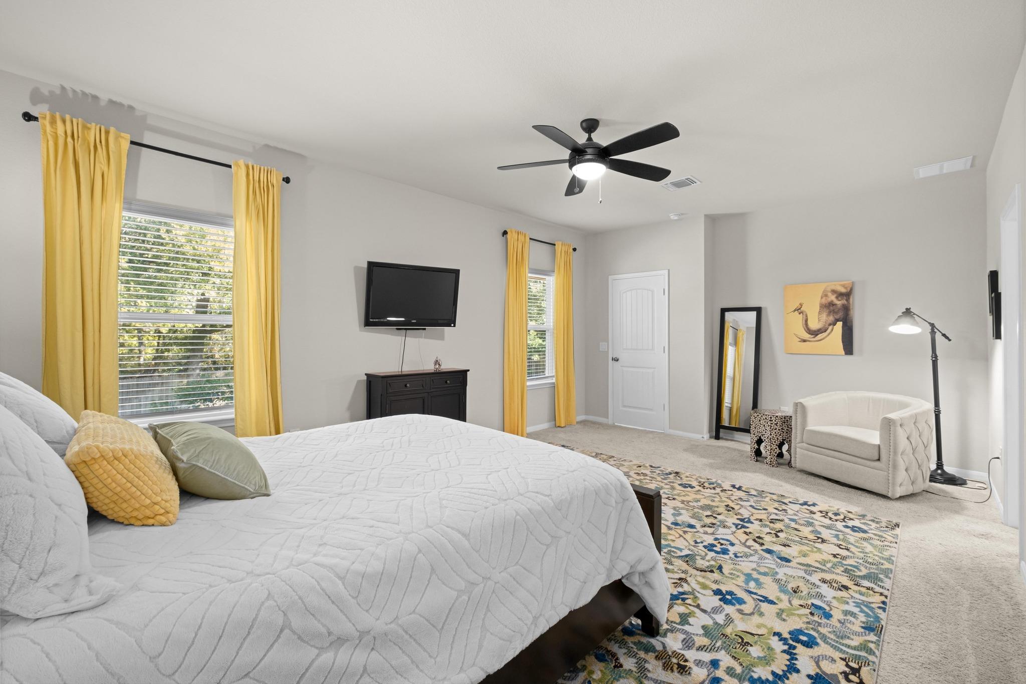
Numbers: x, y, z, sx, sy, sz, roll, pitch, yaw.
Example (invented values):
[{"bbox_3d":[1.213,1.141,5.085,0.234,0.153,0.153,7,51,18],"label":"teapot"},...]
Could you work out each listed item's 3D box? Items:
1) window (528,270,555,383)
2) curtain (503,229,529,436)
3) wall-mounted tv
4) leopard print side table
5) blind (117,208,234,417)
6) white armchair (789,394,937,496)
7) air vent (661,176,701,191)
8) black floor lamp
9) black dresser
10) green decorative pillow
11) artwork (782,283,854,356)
[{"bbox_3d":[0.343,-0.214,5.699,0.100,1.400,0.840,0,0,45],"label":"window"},{"bbox_3d":[0.056,-0.087,5.252,0.100,2.520,0.400,0,0,45],"label":"curtain"},{"bbox_3d":[-0.974,-0.443,4.179,0.980,0.595,0.080,0,8,-40],"label":"wall-mounted tv"},{"bbox_3d":[2.641,0.951,4.310,0.400,0.490,0.420,0,0,-21],"label":"leopard print side table"},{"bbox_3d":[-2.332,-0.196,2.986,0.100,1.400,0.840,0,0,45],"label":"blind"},{"bbox_3d":[3.112,0.840,3.762,0.700,0.720,0.810,0,0,-17],"label":"white armchair"},{"bbox_3d":[1.650,-1.534,4.187,0.310,0.020,0.240,0,0,45],"label":"air vent"},{"bbox_3d":[3.653,0.446,3.773,0.460,1.510,0.310,0,0,14],"label":"black floor lamp"},{"bbox_3d":[-0.898,0.744,4.140,0.370,0.900,1.020,0,0,45],"label":"black dresser"},{"bbox_3d":[-1.035,0.387,1.439,0.530,0.160,0.300,0,-37,45],"label":"green decorative pillow"},{"bbox_3d":[3.257,-0.247,4.570,0.600,0.750,0.035,0,0,45],"label":"artwork"}]

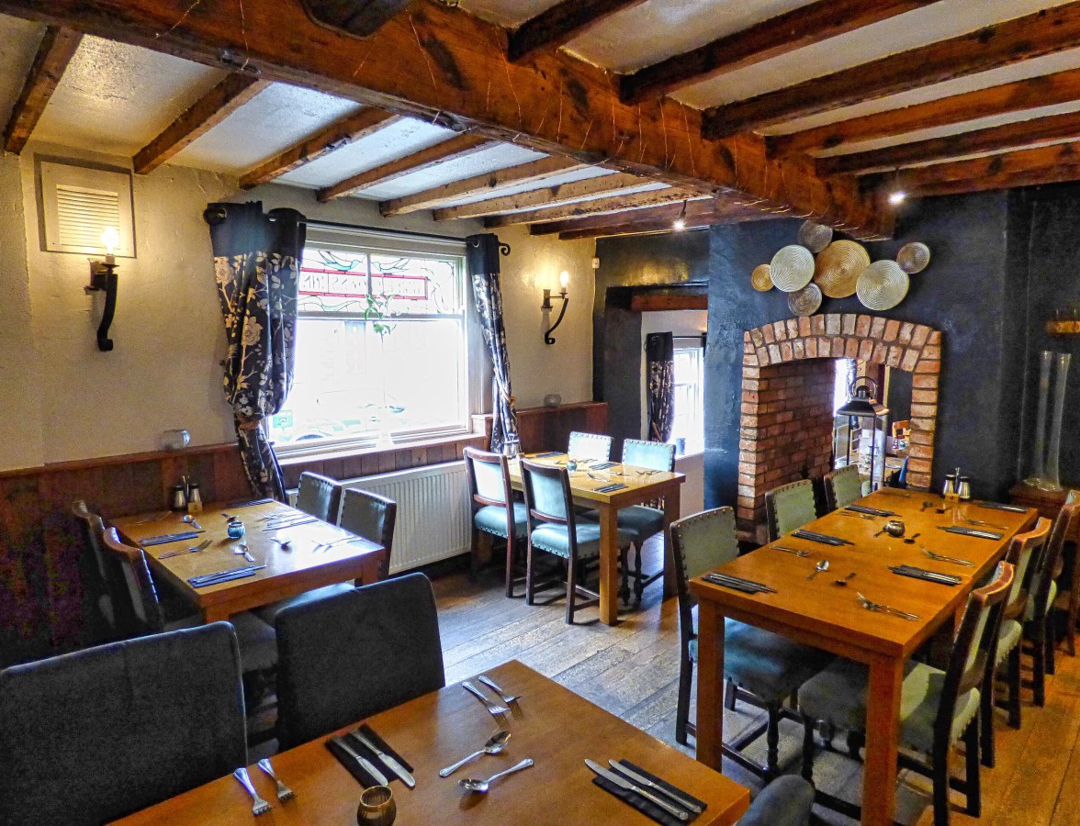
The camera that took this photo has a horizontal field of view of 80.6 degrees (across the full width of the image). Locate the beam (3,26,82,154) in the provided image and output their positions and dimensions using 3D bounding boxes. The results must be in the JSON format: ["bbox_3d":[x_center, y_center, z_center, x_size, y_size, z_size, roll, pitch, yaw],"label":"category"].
[{"bbox_3d":[-1.737,-1.093,2.186,0.052,0.080,1.520,-6,9,-43],"label":"beam"}]

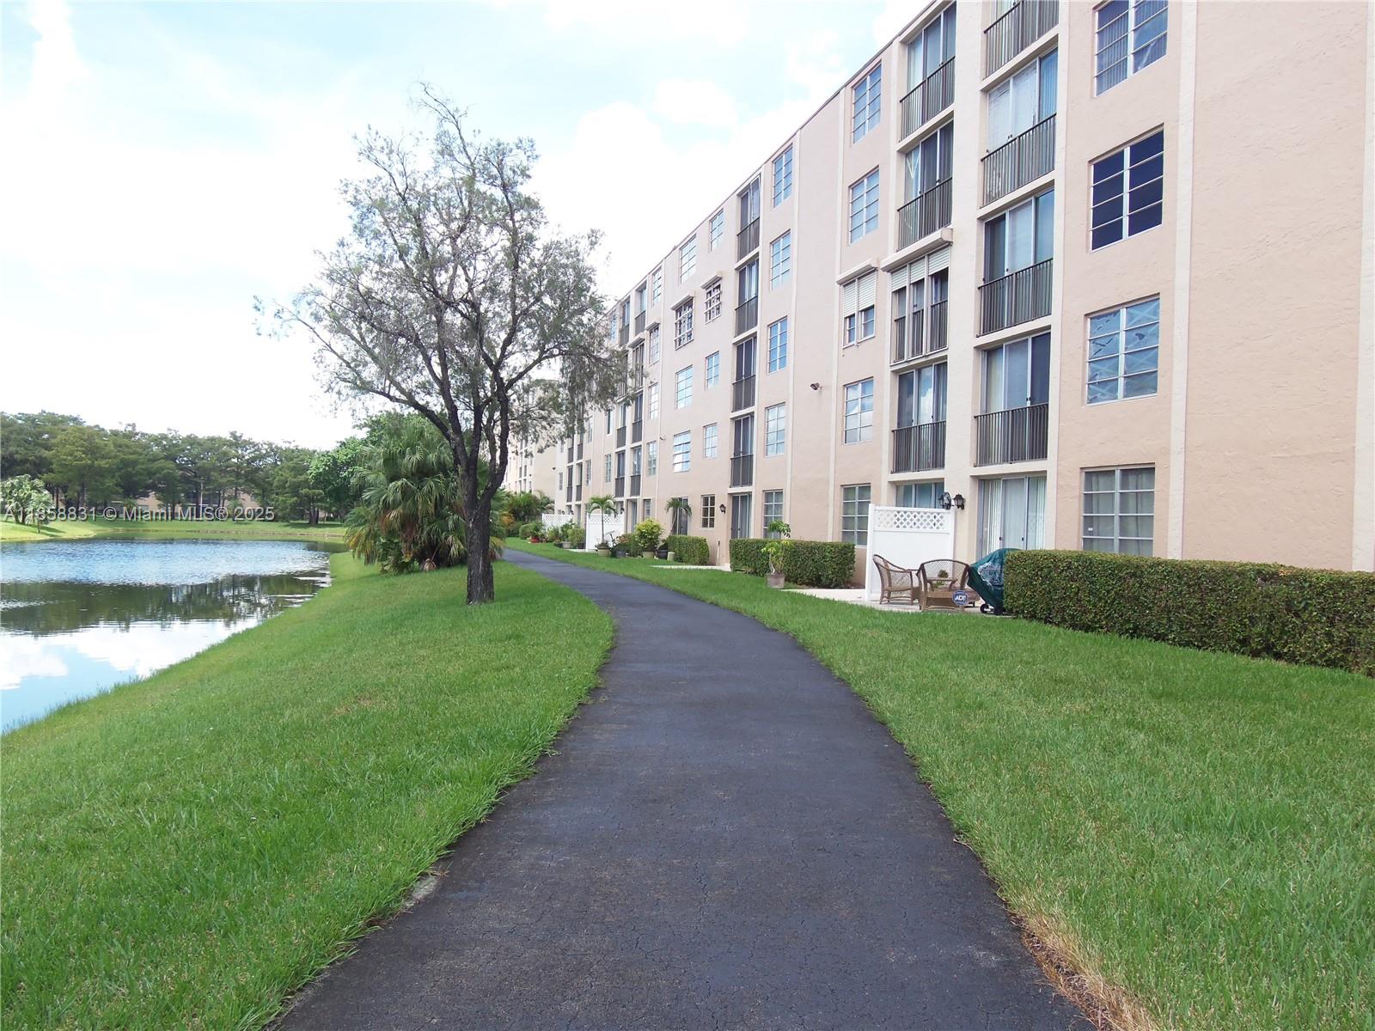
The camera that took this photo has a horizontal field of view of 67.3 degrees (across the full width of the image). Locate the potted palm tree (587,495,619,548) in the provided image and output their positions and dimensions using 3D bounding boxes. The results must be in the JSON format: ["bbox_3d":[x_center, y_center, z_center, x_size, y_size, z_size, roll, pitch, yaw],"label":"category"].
[{"bbox_3d":[-3.651,0.410,45.808,1.380,2.668,1.420,2,-1,-16],"label":"potted palm tree"}]

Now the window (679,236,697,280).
[{"bbox_3d":[0.040,-10.110,40.870,0.120,1.450,2.200,2,0,-16],"label":"window"}]

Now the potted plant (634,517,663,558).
[{"bbox_3d":[-1.582,0.920,41.900,1.100,1.660,1.100,2,0,0],"label":"potted plant"}]

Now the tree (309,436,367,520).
[{"bbox_3d":[-33.233,-3.485,100.000,6.800,8.200,6.800,2,0,-18],"label":"tree"}]

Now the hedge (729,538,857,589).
[{"bbox_3d":[2.815,1.308,29.720,0.891,1.069,7.623,2,-1,-16],"label":"hedge"}]

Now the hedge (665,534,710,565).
[{"bbox_3d":[0.020,1.267,38.300,0.850,1.030,2.850,2,0,-16],"label":"hedge"}]

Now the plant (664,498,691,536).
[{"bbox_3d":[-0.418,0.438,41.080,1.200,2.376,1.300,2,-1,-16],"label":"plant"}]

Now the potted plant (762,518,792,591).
[{"bbox_3d":[2.119,0.921,24.600,0.680,1.640,0.680,2,0,0],"label":"potted plant"}]

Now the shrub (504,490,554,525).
[{"bbox_3d":[-13.670,-0.510,89.100,4.300,3.600,3.600,2,-1,-9],"label":"shrub"}]

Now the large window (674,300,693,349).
[{"bbox_3d":[-0.097,-7.981,43.188,0.180,1.604,2.327,2,-1,-16],"label":"large window"}]

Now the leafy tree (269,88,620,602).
[{"bbox_3d":[-4.676,-3.252,19.849,6.683,9.850,6.237,2,-1,-13],"label":"leafy tree"}]

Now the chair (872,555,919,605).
[{"bbox_3d":[4.252,1.309,20.969,0.800,0.950,0.680,1,-1,19],"label":"chair"}]

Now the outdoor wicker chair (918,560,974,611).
[{"bbox_3d":[4.835,1.315,19.450,0.920,0.910,0.800,1,0,6],"label":"outdoor wicker chair"}]

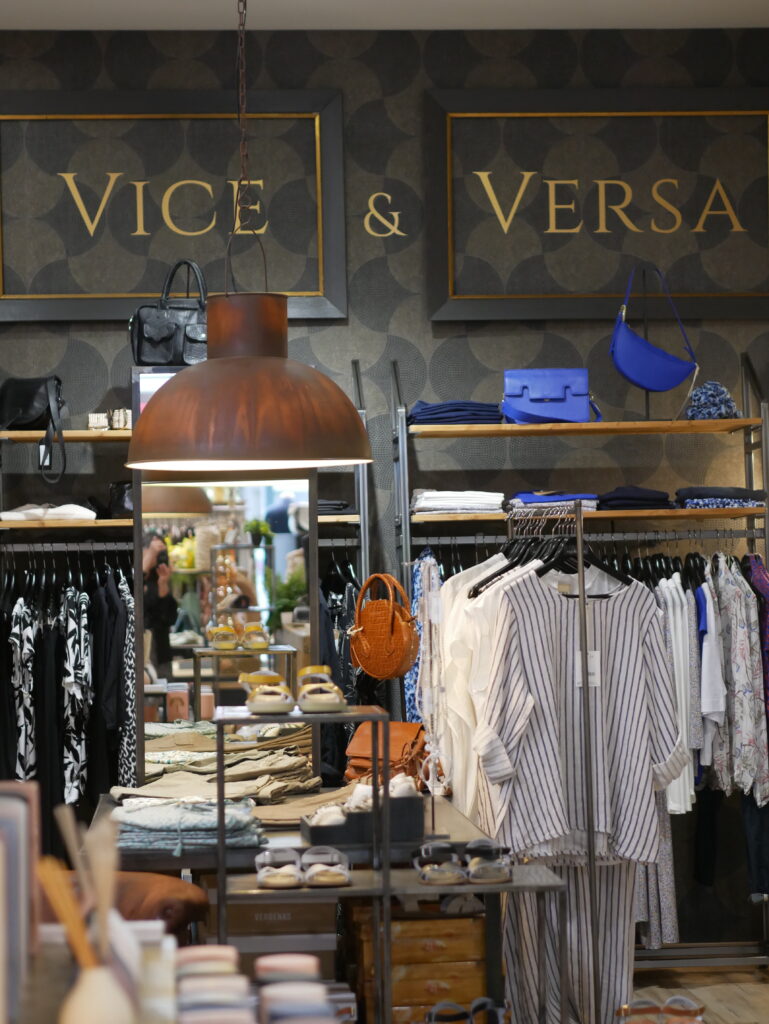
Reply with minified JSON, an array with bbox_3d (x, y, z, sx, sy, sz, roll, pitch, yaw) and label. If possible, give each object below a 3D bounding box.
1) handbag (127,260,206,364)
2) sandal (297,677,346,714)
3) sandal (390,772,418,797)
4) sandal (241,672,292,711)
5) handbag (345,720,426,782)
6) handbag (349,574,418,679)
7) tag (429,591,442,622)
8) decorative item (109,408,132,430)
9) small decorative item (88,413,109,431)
[{"bbox_3d":[-0.647,-0.633,8.450,0.290,0.340,0.140,-1,-1,-13],"label":"handbag"},{"bbox_3d":[-0.146,0.400,5.970,0.102,0.084,0.250,-1,-1,-7],"label":"sandal"},{"bbox_3d":[0.045,0.724,7.000,0.092,0.085,0.230,-1,-1,-5],"label":"sandal"},{"bbox_3d":[-0.265,0.402,5.970,0.102,0.085,0.250,-1,-1,-7],"label":"sandal"},{"bbox_3d":[0.021,0.751,8.150,0.250,0.210,0.140,-2,-1,36],"label":"handbag"},{"bbox_3d":[0.000,0.340,7.900,0.220,0.320,0.080,-2,-1,41],"label":"handbag"},{"bbox_3d":[0.132,0.251,6.950,0.036,0.080,0.004,-1,-1,20],"label":"tag"},{"bbox_3d":[-0.849,-0.298,8.580,0.078,0.070,0.060,-1,-1,-4],"label":"decorative item"},{"bbox_3d":[-0.921,-0.291,8.580,0.064,0.057,0.055,-1,-1,-4],"label":"small decorative item"}]

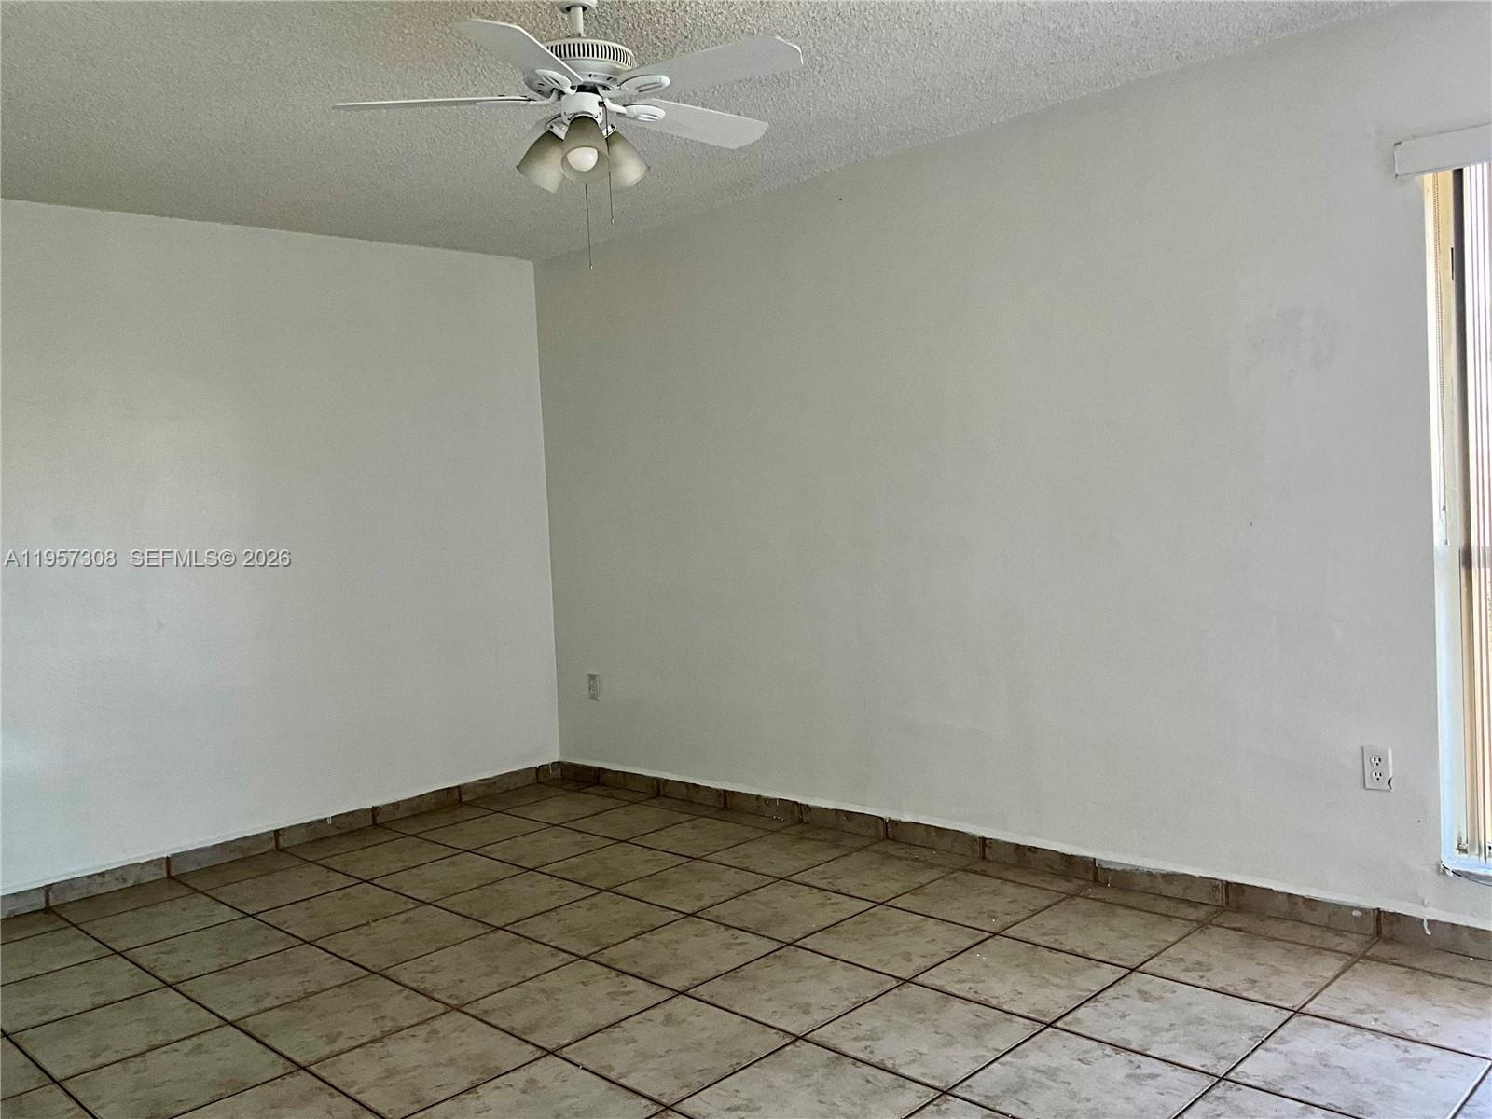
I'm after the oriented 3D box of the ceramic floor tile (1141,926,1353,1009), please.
[{"bbox_3d":[1.292,1.048,3.231,0.406,0.010,0.406,0,5,45],"label":"ceramic floor tile"}]

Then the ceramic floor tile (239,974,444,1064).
[{"bbox_3d":[-1.029,1.174,3.198,0.397,0.010,0.397,0,5,45],"label":"ceramic floor tile"}]

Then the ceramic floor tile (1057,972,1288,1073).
[{"bbox_3d":[0.992,1.072,2.907,0.397,0.010,0.397,0,5,45],"label":"ceramic floor tile"}]

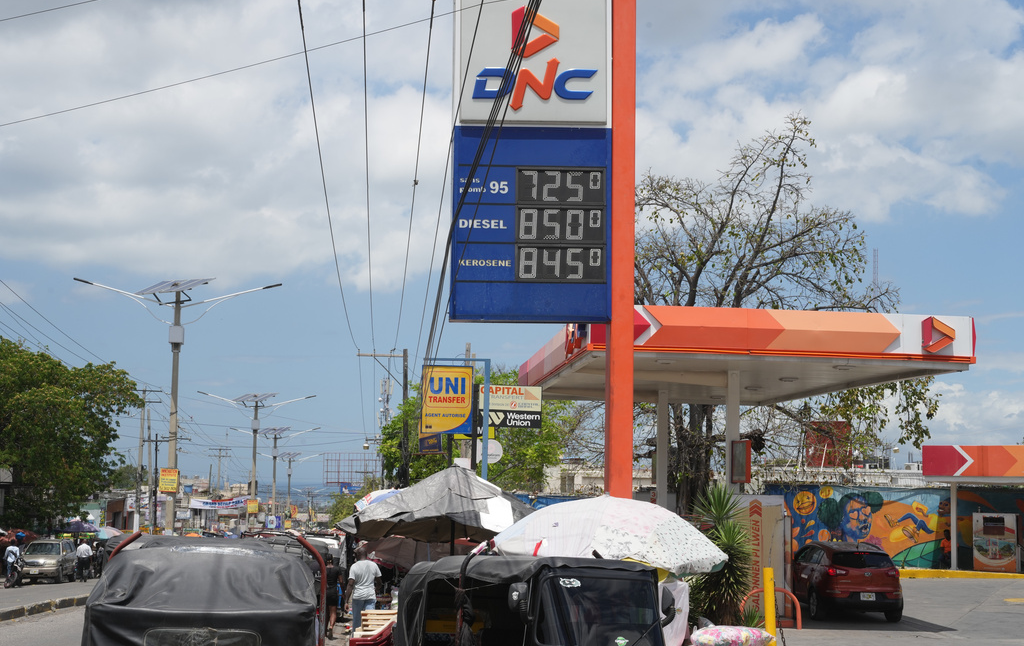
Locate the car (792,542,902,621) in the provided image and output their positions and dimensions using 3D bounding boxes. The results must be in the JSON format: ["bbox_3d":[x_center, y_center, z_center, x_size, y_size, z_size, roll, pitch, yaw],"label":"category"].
[{"bbox_3d":[7.253,5.737,31.650,1.860,1.640,4.440,1,-6,-5],"label":"car"}]

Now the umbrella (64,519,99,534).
[{"bbox_3d":[-19.470,9.183,64.000,1.950,0.700,1.950,1,-6,0],"label":"umbrella"}]

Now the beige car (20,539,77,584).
[{"bbox_3d":[-19.640,10.126,60.660,1.620,1.740,4.000,2,-9,-7],"label":"beige car"}]

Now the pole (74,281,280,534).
[{"bbox_3d":[-13.209,4.313,55.655,7.900,11.860,1.800,1,-6,-6],"label":"pole"}]

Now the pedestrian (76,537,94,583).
[{"bbox_3d":[-17.250,9.606,57.500,0.600,1.750,0.400,2,-6,-6],"label":"pedestrian"}]

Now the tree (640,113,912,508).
[{"bbox_3d":[8.915,0.721,50.000,11.500,15.300,11.000,1,-6,0],"label":"tree"}]

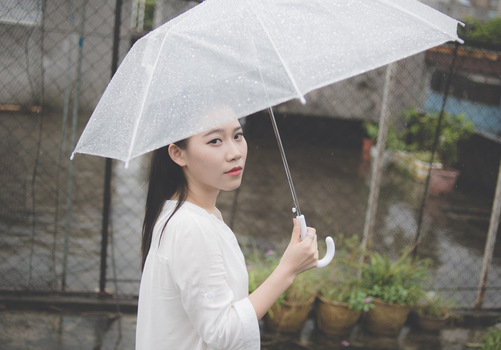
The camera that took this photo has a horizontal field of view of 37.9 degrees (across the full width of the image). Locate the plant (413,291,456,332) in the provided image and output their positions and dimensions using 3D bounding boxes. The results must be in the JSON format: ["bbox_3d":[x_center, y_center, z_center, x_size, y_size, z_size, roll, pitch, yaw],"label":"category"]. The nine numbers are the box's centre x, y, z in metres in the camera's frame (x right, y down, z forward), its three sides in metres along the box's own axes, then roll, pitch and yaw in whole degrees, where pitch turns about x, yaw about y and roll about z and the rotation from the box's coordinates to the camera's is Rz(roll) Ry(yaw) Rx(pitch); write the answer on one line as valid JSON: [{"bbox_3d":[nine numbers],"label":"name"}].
[{"bbox_3d":[1.207,0.891,4.820,0.286,0.237,0.271,7,10,0],"label":"plant"}]

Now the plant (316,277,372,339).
[{"bbox_3d":[0.576,0.806,4.550,0.349,0.327,0.332,7,10,0],"label":"plant"}]

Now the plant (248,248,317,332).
[{"bbox_3d":[0.179,0.702,4.500,0.434,0.451,0.412,7,10,0],"label":"plant"}]

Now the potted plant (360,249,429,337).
[{"bbox_3d":[0.900,0.732,4.650,0.429,0.510,0.407,7,10,0],"label":"potted plant"}]

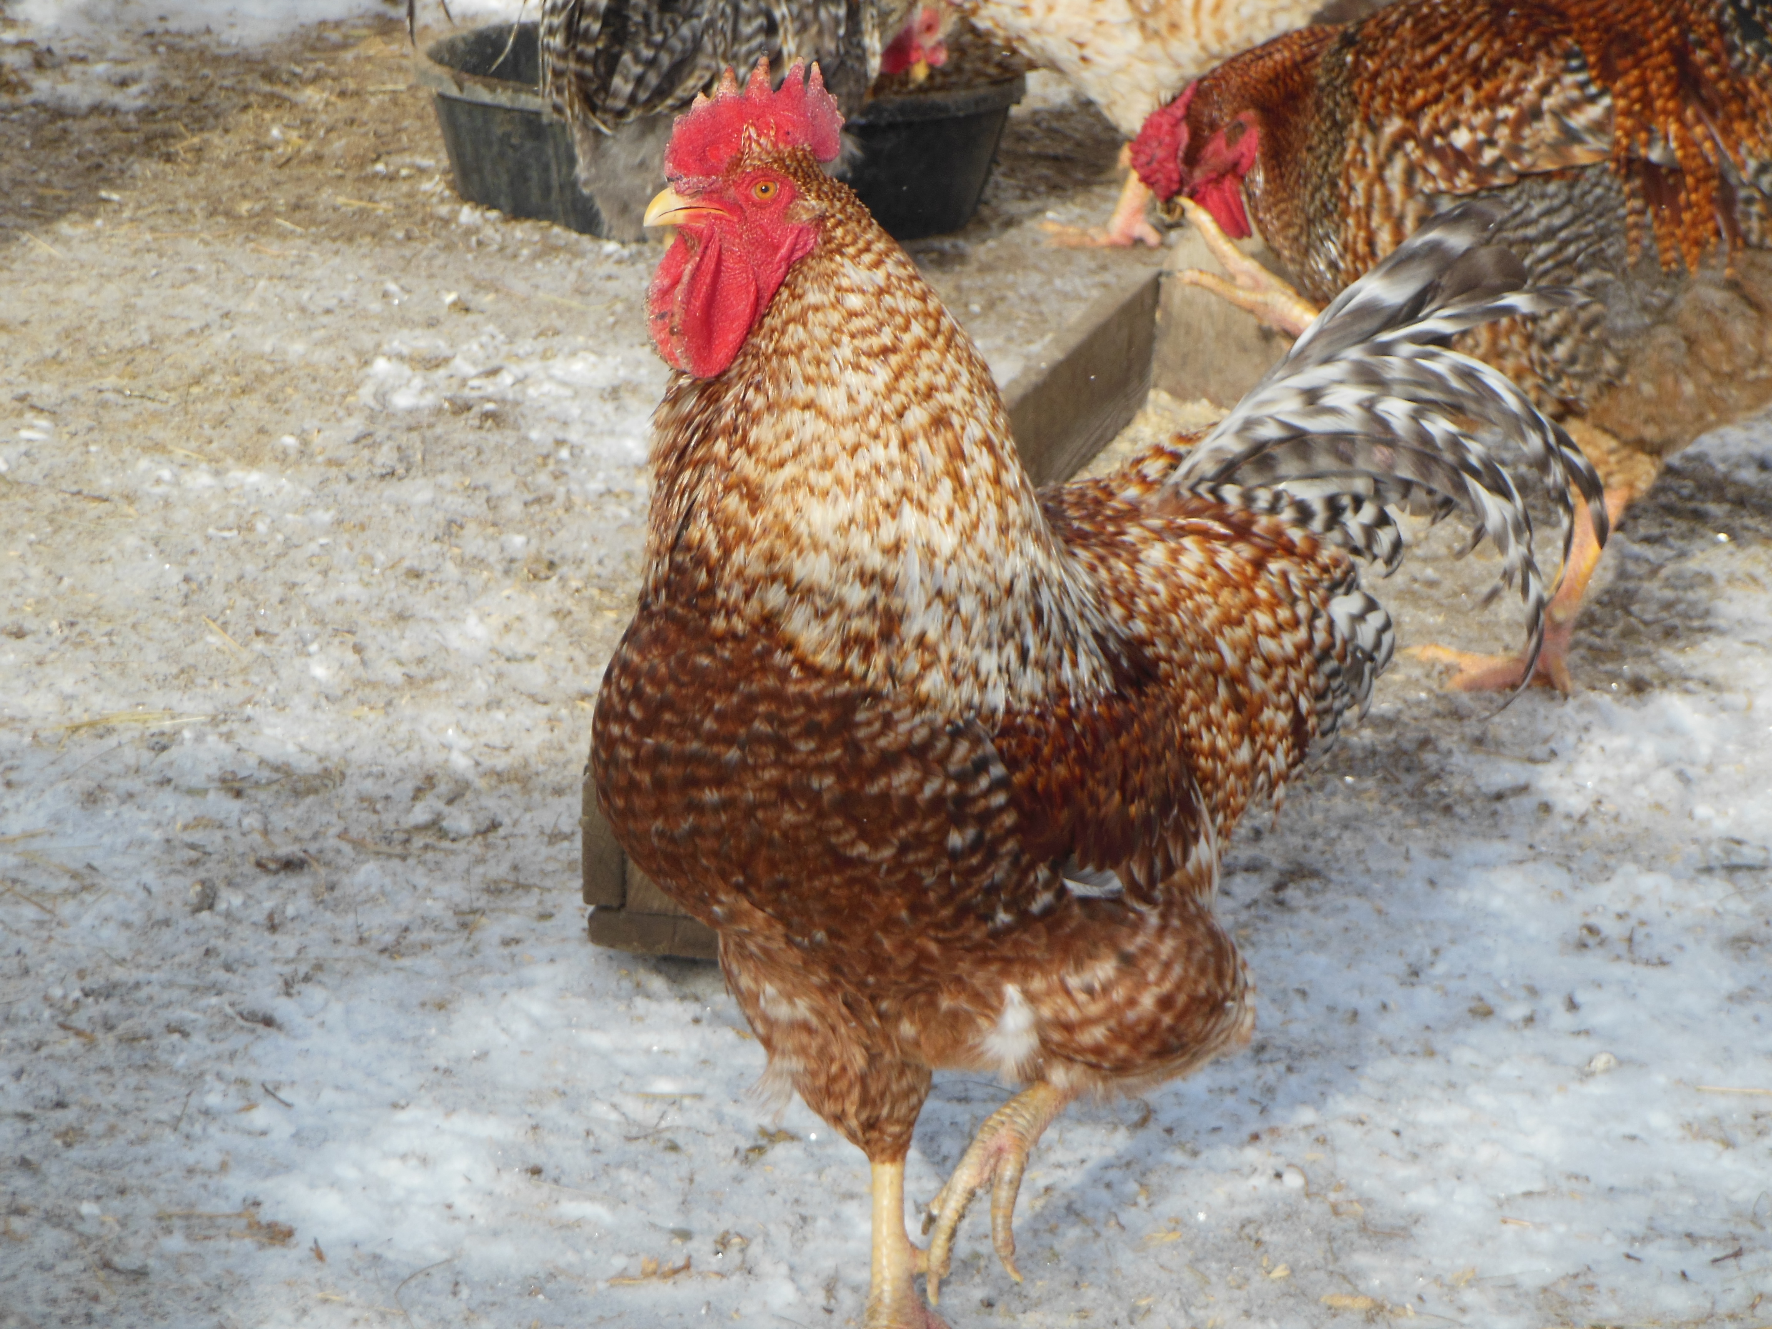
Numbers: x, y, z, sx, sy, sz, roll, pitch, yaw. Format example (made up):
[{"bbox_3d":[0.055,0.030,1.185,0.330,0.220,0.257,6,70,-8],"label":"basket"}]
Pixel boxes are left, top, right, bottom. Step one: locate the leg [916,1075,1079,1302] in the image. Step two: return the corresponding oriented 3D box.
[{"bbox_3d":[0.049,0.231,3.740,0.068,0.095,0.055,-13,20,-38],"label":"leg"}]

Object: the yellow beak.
[{"bbox_3d":[-0.085,-0.194,3.620,0.034,0.018,0.018,-6,17,-22],"label":"yellow beak"}]

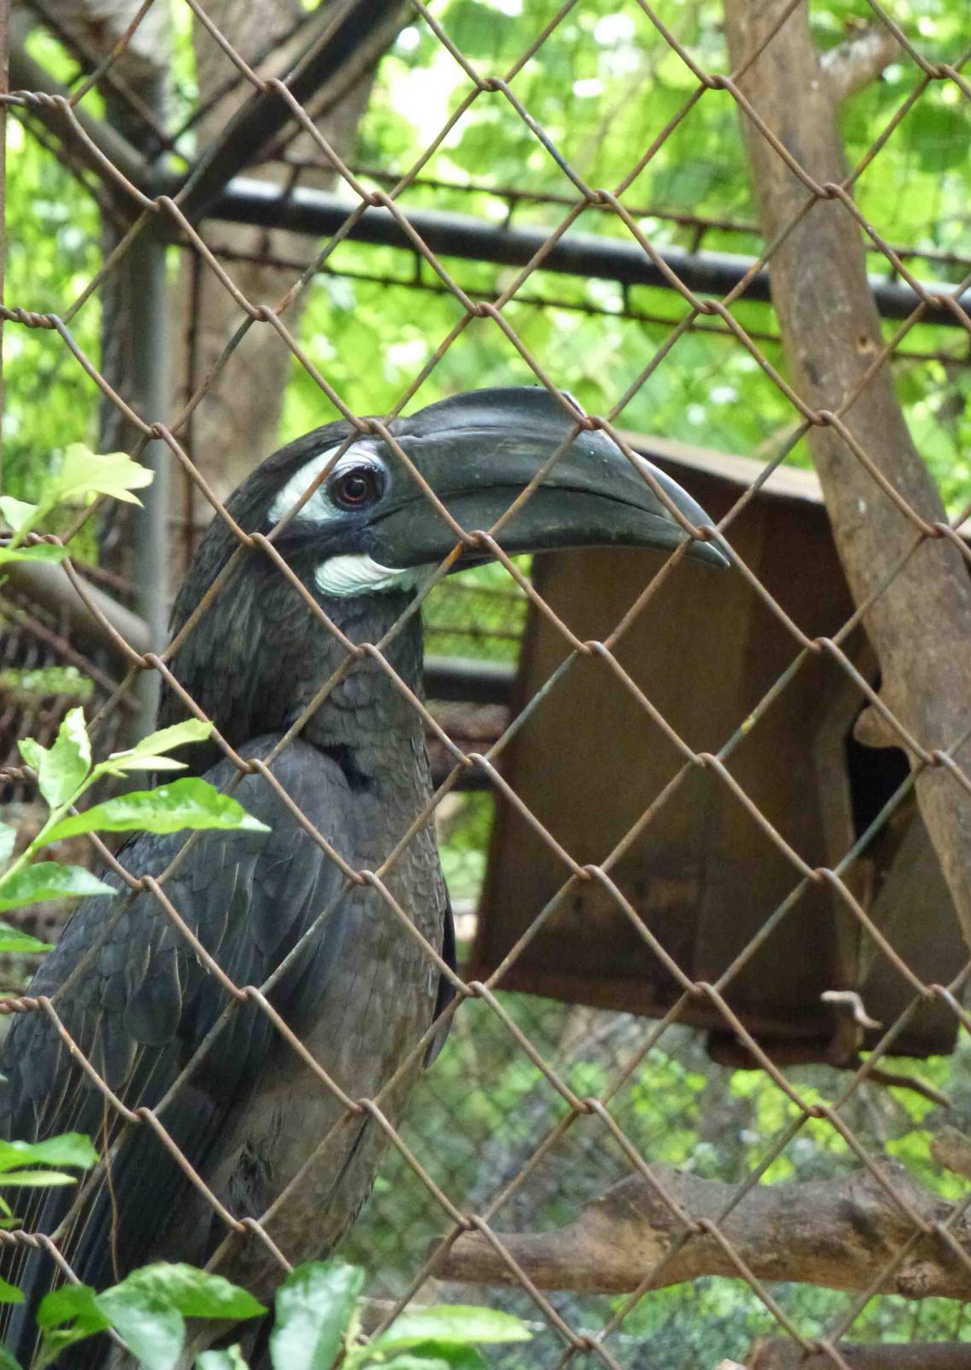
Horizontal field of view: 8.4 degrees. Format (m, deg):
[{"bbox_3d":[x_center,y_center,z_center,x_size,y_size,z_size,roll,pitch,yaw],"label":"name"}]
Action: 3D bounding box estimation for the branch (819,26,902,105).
[{"bbox_3d":[0.220,-0.363,3.900,0.057,0.027,0.027,-35,0,9],"label":"branch"}]

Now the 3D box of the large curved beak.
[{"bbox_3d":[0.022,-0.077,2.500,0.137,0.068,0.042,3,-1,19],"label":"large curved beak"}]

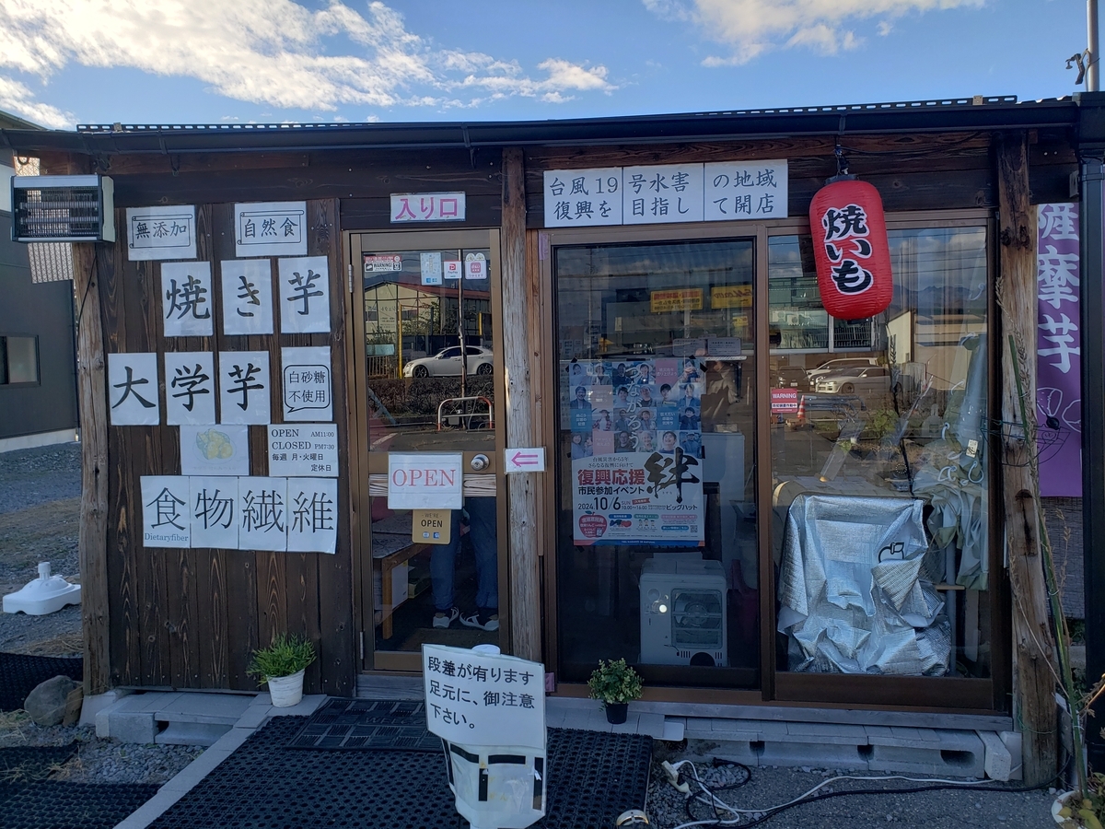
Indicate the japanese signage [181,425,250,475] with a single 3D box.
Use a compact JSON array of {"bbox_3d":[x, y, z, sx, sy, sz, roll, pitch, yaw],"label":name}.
[{"bbox_3d":[-1.394,0.150,3.419,0.300,0.212,0.010,0,3,8],"label":"japanese signage"}]

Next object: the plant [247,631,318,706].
[{"bbox_3d":[-1.080,1.021,3.317,0.288,0.295,0.263,-1,2,8],"label":"plant"}]

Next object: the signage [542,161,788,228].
[{"bbox_3d":[0.418,-0.827,3.119,0.910,0.212,0.008,0,1,8],"label":"signage"}]

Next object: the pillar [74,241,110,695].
[{"bbox_3d":[-1.948,0.065,3.495,0.119,2.236,0.119,-1,2,8],"label":"pillar"}]

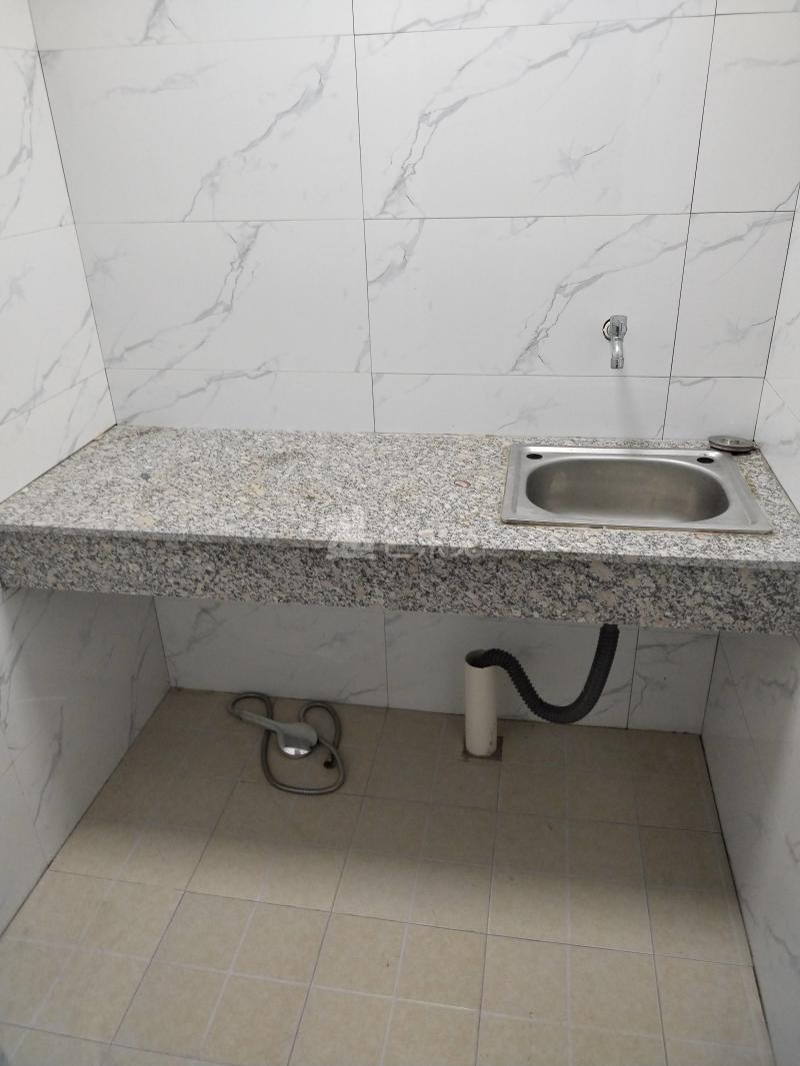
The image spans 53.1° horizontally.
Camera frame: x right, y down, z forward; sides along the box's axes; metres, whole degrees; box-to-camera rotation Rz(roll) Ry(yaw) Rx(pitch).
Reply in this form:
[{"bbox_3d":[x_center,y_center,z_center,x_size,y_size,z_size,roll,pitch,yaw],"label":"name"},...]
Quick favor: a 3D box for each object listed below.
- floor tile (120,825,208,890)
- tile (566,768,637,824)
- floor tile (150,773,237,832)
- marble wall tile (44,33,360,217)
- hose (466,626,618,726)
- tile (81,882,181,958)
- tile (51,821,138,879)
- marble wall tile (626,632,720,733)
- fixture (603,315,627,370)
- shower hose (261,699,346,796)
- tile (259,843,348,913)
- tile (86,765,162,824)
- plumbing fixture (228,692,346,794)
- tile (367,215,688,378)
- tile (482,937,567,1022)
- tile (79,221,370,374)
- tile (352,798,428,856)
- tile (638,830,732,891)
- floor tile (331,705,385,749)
[{"bbox_3d":[-0.488,0.682,1.678,0.150,0.010,0.150,3,28,10],"label":"floor tile"},{"bbox_3d":[0.450,0.594,1.790,0.150,0.010,0.150,3,28,10],"label":"tile"},{"bbox_3d":[-0.463,0.616,1.812,0.149,0.010,0.149,3,28,10],"label":"floor tile"},{"bbox_3d":[-0.371,-0.756,1.526,0.602,0.301,0.010,3,28,10],"label":"marble wall tile"},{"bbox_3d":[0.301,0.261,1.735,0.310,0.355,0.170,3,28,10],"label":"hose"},{"bbox_3d":[-0.513,0.751,1.545,0.150,0.010,0.150,3,28,10],"label":"tile"},{"bbox_3d":[-0.636,0.674,1.703,0.150,0.010,0.150,3,28,10],"label":"tile"},{"bbox_3d":[0.641,0.358,1.899,0.174,0.287,0.010,3,28,10],"label":"marble wall tile"},{"bbox_3d":[0.408,-0.368,1.506,0.042,0.095,0.100,3,28,10],"label":"fixture"},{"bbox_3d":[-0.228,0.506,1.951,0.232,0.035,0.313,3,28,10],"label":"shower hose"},{"bbox_3d":[-0.193,0.697,1.627,0.150,0.010,0.150,3,28,10],"label":"tile"},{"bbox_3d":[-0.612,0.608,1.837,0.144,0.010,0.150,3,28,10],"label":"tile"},{"bbox_3d":[-0.288,0.491,1.958,0.355,0.060,0.318,3,28,10],"label":"plumbing fixture"},{"bbox_3d":[0.233,-0.457,1.559,0.600,0.300,0.010,3,28,10],"label":"tile"},{"bbox_3d":[0.224,0.790,1.421,0.150,0.010,0.150,3,28,10],"label":"tile"},{"bbox_3d":[-0.358,-0.486,1.659,0.600,0.300,0.010,3,28,10],"label":"tile"},{"bbox_3d":[-0.020,0.639,1.736,0.149,0.010,0.149,3,28,10],"label":"tile"},{"bbox_3d":[0.571,0.670,1.635,0.149,0.010,0.149,3,28,10],"label":"tile"},{"bbox_3d":[-0.114,0.494,2.018,0.150,0.010,0.150,3,28,10],"label":"floor tile"}]

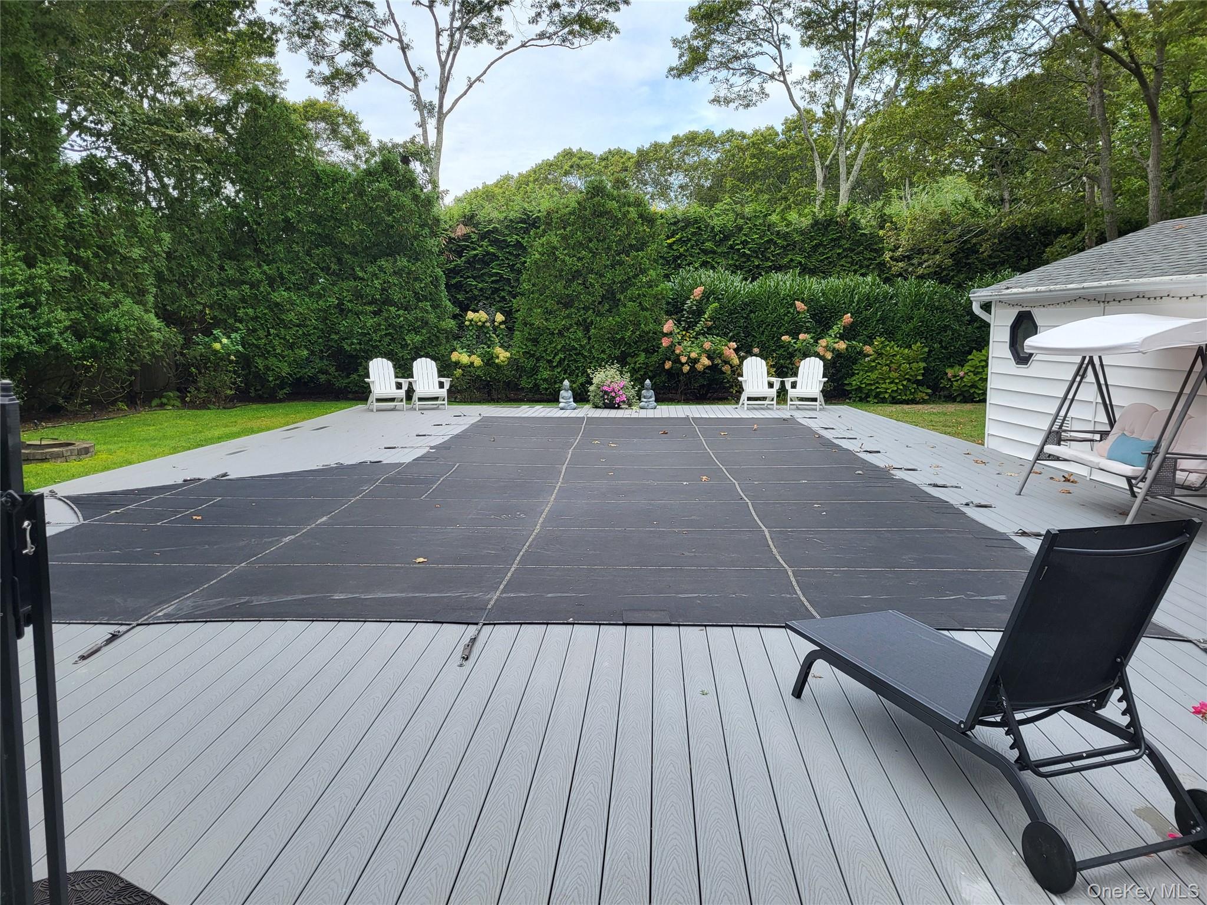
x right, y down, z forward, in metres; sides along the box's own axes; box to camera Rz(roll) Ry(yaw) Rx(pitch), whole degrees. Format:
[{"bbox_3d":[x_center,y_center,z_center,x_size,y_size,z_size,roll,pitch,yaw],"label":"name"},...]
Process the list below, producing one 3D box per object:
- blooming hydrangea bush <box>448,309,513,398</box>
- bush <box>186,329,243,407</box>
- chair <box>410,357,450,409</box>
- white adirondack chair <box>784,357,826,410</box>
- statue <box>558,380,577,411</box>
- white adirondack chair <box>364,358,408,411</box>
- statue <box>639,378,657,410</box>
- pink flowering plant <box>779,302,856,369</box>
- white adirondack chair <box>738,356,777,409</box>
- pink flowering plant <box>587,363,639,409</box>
[{"bbox_3d":[-2.804,-2.219,20.867,1.380,2.050,1.300,0,8,0],"label":"blooming hydrangea bush"},{"bbox_3d":[-8.228,-1.837,19.407,1.150,1.650,1.100,0,8,0],"label":"bush"},{"bbox_3d":[-3.408,-1.342,17.635,0.800,0.990,0.890,-3,8,-20],"label":"chair"},{"bbox_3d":[3.928,-1.320,17.394,0.800,0.990,0.890,3,8,22],"label":"white adirondack chair"},{"bbox_3d":[-0.692,-1.132,17.581,0.340,0.580,0.260,-3,8,-18],"label":"statue"},{"bbox_3d":[-4.197,-1.312,17.421,0.800,0.990,0.890,-4,9,-24],"label":"white adirondack chair"},{"bbox_3d":[0.862,-1.153,17.716,0.340,0.580,0.260,0,8,-3],"label":"statue"},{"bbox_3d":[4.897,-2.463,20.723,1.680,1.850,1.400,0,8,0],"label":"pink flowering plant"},{"bbox_3d":[2.999,-1.356,17.667,0.800,0.990,0.890,-1,8,-7],"label":"white adirondack chair"},{"bbox_3d":[0.193,-1.334,17.867,1.000,0.900,0.900,0,8,0],"label":"pink flowering plant"}]

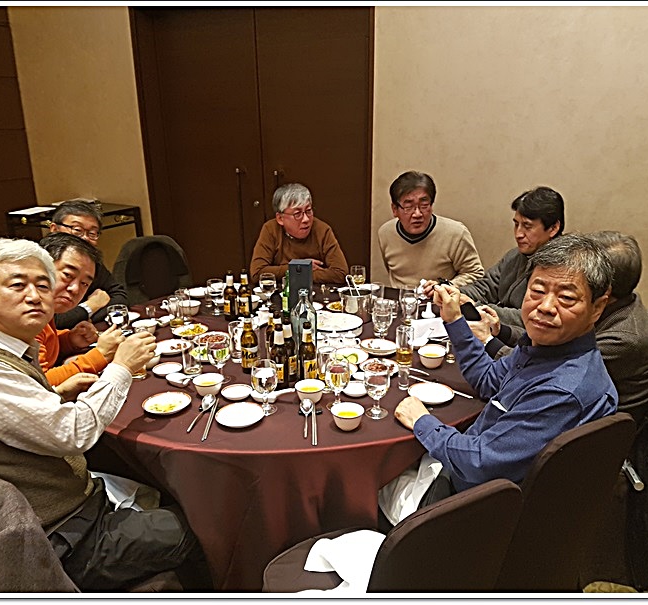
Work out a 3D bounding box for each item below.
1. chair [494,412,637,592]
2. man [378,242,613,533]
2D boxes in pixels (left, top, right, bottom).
[{"bbox_3d":[0.416,0.645,1.687,0.470,0.890,0.580,-12,21,-30],"label":"chair"},{"bbox_3d":[0.424,0.476,1.620,0.730,1.310,0.530,11,21,31],"label":"man"}]

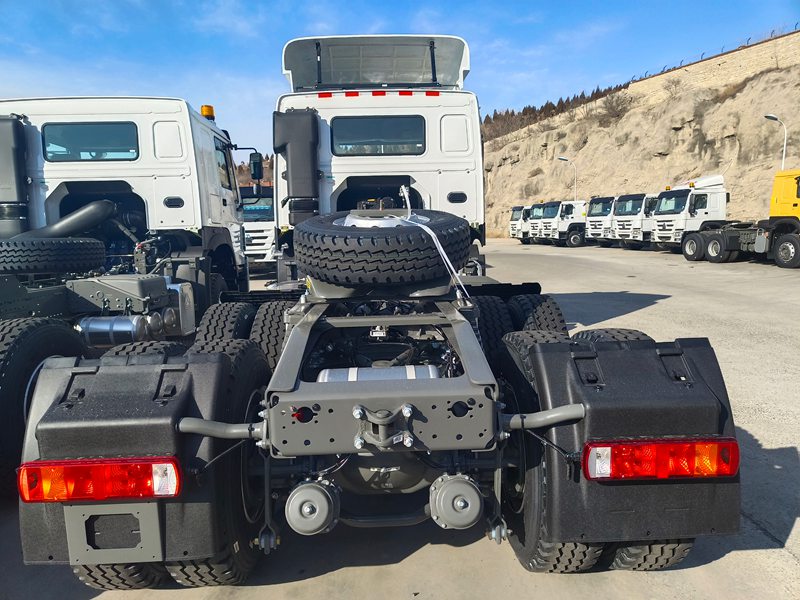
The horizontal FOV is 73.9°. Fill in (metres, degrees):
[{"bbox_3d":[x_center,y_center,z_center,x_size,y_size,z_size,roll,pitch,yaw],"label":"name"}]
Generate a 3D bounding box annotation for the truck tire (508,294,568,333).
[{"bbox_3d":[0.976,0.492,3.958,0.300,1.078,1.078,-1,8,-2],"label":"truck tire"}]

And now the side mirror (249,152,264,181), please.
[{"bbox_3d":[-2.090,-1.951,7.750,0.200,0.400,0.120,-1,8,5],"label":"side mirror"}]

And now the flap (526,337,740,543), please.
[{"bbox_3d":[0.856,0.501,1.917,0.660,0.690,0.380,-1,8,-2],"label":"flap"}]

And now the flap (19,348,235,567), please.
[{"bbox_3d":[-0.963,0.548,1.865,0.660,0.690,0.380,-1,8,-2],"label":"flap"}]

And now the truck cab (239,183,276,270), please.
[{"bbox_3d":[-5.141,-2.659,20.735,2.450,3.000,6.600,-2,8,-3],"label":"truck cab"}]

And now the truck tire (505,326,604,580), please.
[{"bbox_3d":[0.671,0.689,2.541,0.300,1.078,1.078,-1,8,-2],"label":"truck tire"}]

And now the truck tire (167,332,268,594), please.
[{"bbox_3d":[-0.804,0.727,2.500,0.300,1.078,1.078,-1,8,-2],"label":"truck tire"}]

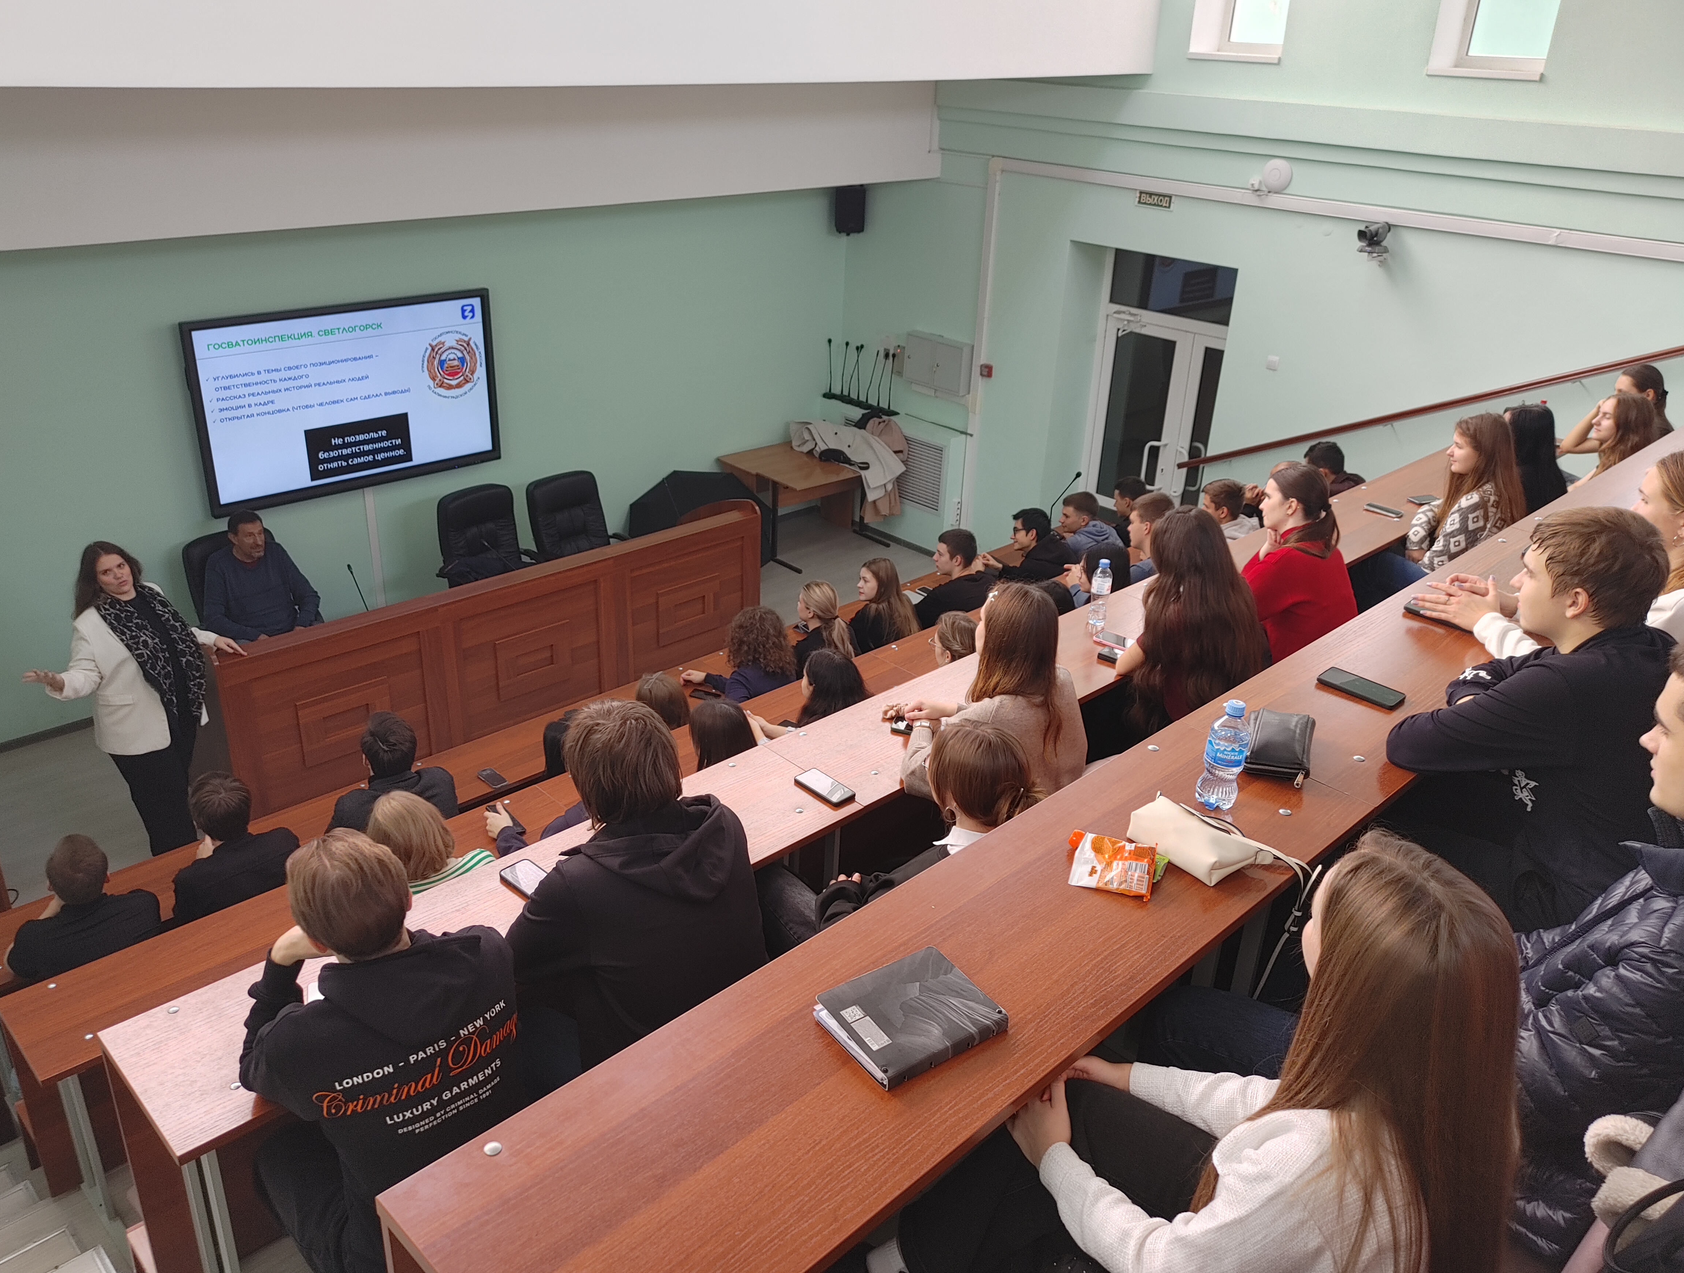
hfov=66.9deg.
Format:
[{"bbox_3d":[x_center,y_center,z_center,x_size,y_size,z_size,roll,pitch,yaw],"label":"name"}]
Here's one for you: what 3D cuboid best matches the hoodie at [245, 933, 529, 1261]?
[{"bbox_3d":[-0.742,0.762,2.167,0.480,0.620,0.480,-21,34,-41],"label":"hoodie"}]

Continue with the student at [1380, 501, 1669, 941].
[{"bbox_3d":[1.331,0.341,2.514,0.500,1.260,0.600,-21,34,-40],"label":"student"}]

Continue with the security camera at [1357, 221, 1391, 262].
[{"bbox_3d":[2.628,-1.964,6.301,0.150,0.180,0.145,-11,28,-26],"label":"security camera"}]

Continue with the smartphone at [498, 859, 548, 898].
[{"bbox_3d":[-0.692,0.553,2.866,0.160,0.009,0.077,22,32,36],"label":"smartphone"}]

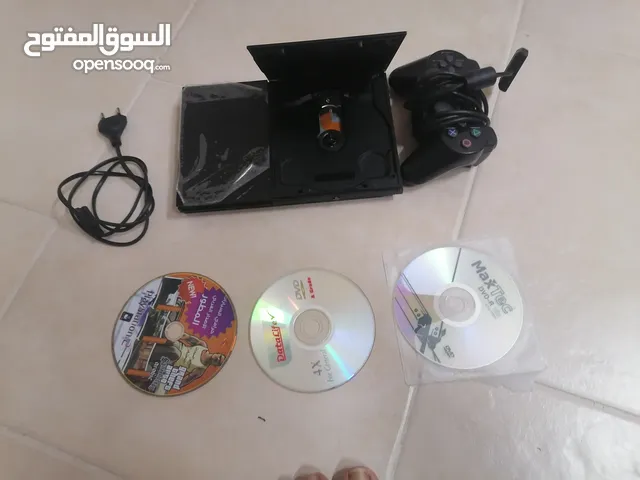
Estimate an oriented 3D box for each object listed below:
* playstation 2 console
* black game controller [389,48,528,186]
[{"bbox_3d":[-0.038,-0.132,0.488,0.231,0.152,0.153,-4,65,1],"label":"playstation 2 console"},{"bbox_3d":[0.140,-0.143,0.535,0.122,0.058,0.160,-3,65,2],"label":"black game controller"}]

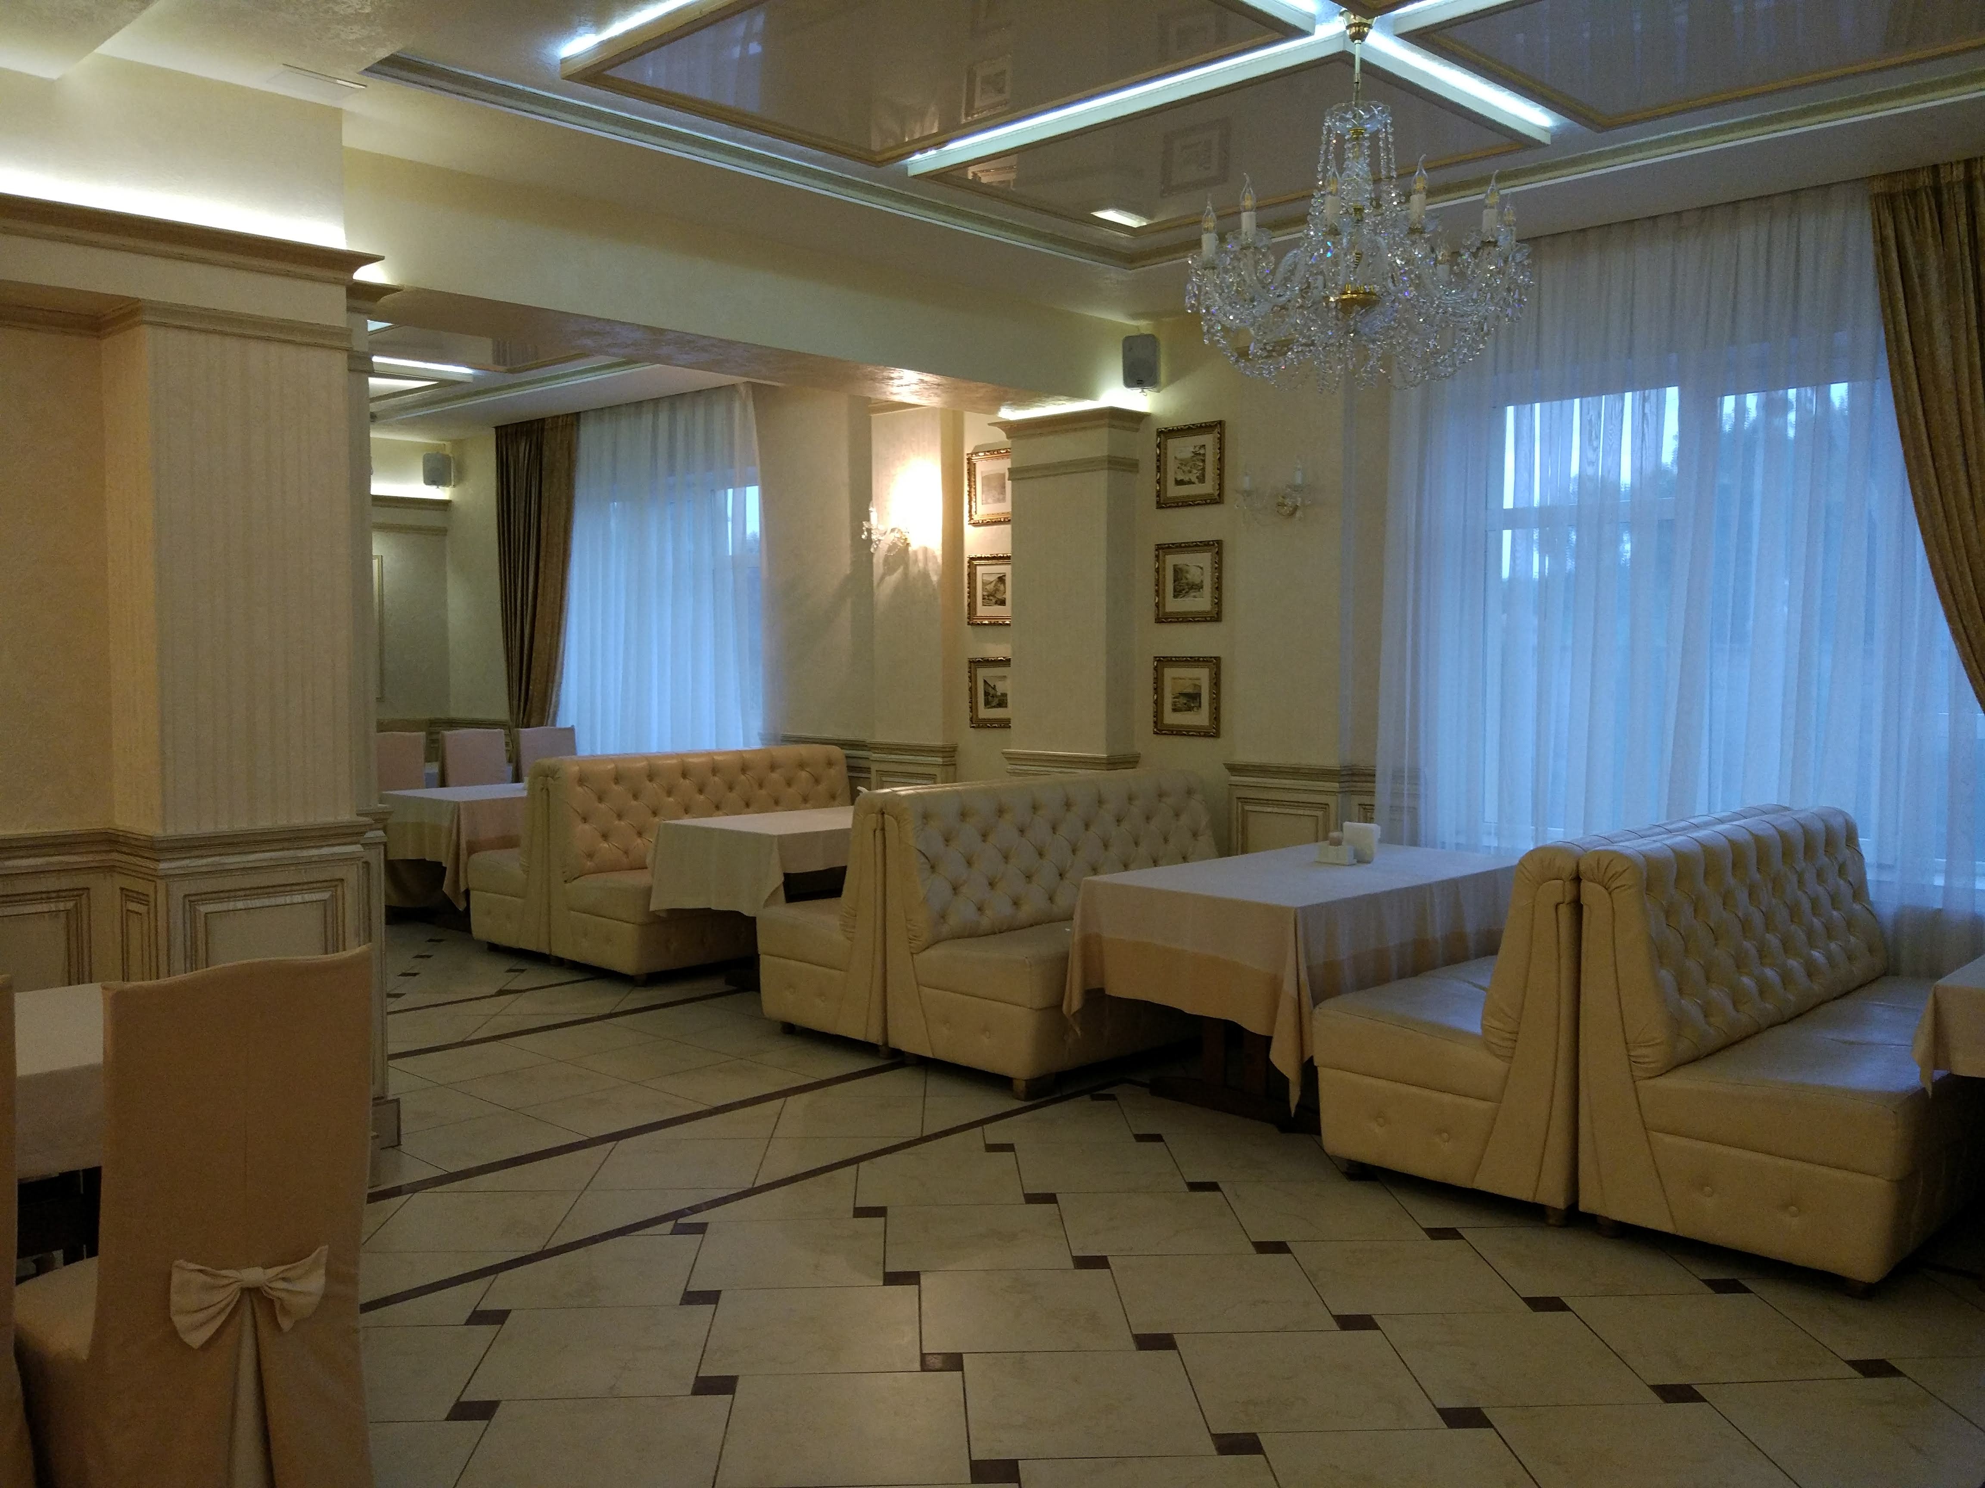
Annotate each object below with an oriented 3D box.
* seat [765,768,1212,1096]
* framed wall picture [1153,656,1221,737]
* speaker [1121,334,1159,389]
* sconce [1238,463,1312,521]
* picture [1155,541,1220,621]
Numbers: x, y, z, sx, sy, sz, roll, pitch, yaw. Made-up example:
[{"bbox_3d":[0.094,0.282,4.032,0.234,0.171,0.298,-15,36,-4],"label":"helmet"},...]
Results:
[{"bbox_3d":[0.216,0.631,6.377,1.455,0.992,1.735,3,4,43],"label":"seat"},{"bbox_3d":[0.864,-0.213,7.214,0.370,0.359,0.032,3,4,43],"label":"framed wall picture"},{"bbox_3d":[0.658,-1.684,7.057,0.157,0.238,0.155,1,3,25],"label":"speaker"},{"bbox_3d":[1.157,-1.027,6.558,0.320,0.247,0.179,3,4,43],"label":"sconce"},{"bbox_3d":[0.868,-0.723,7.182,0.369,0.355,0.032,3,4,43],"label":"picture"}]

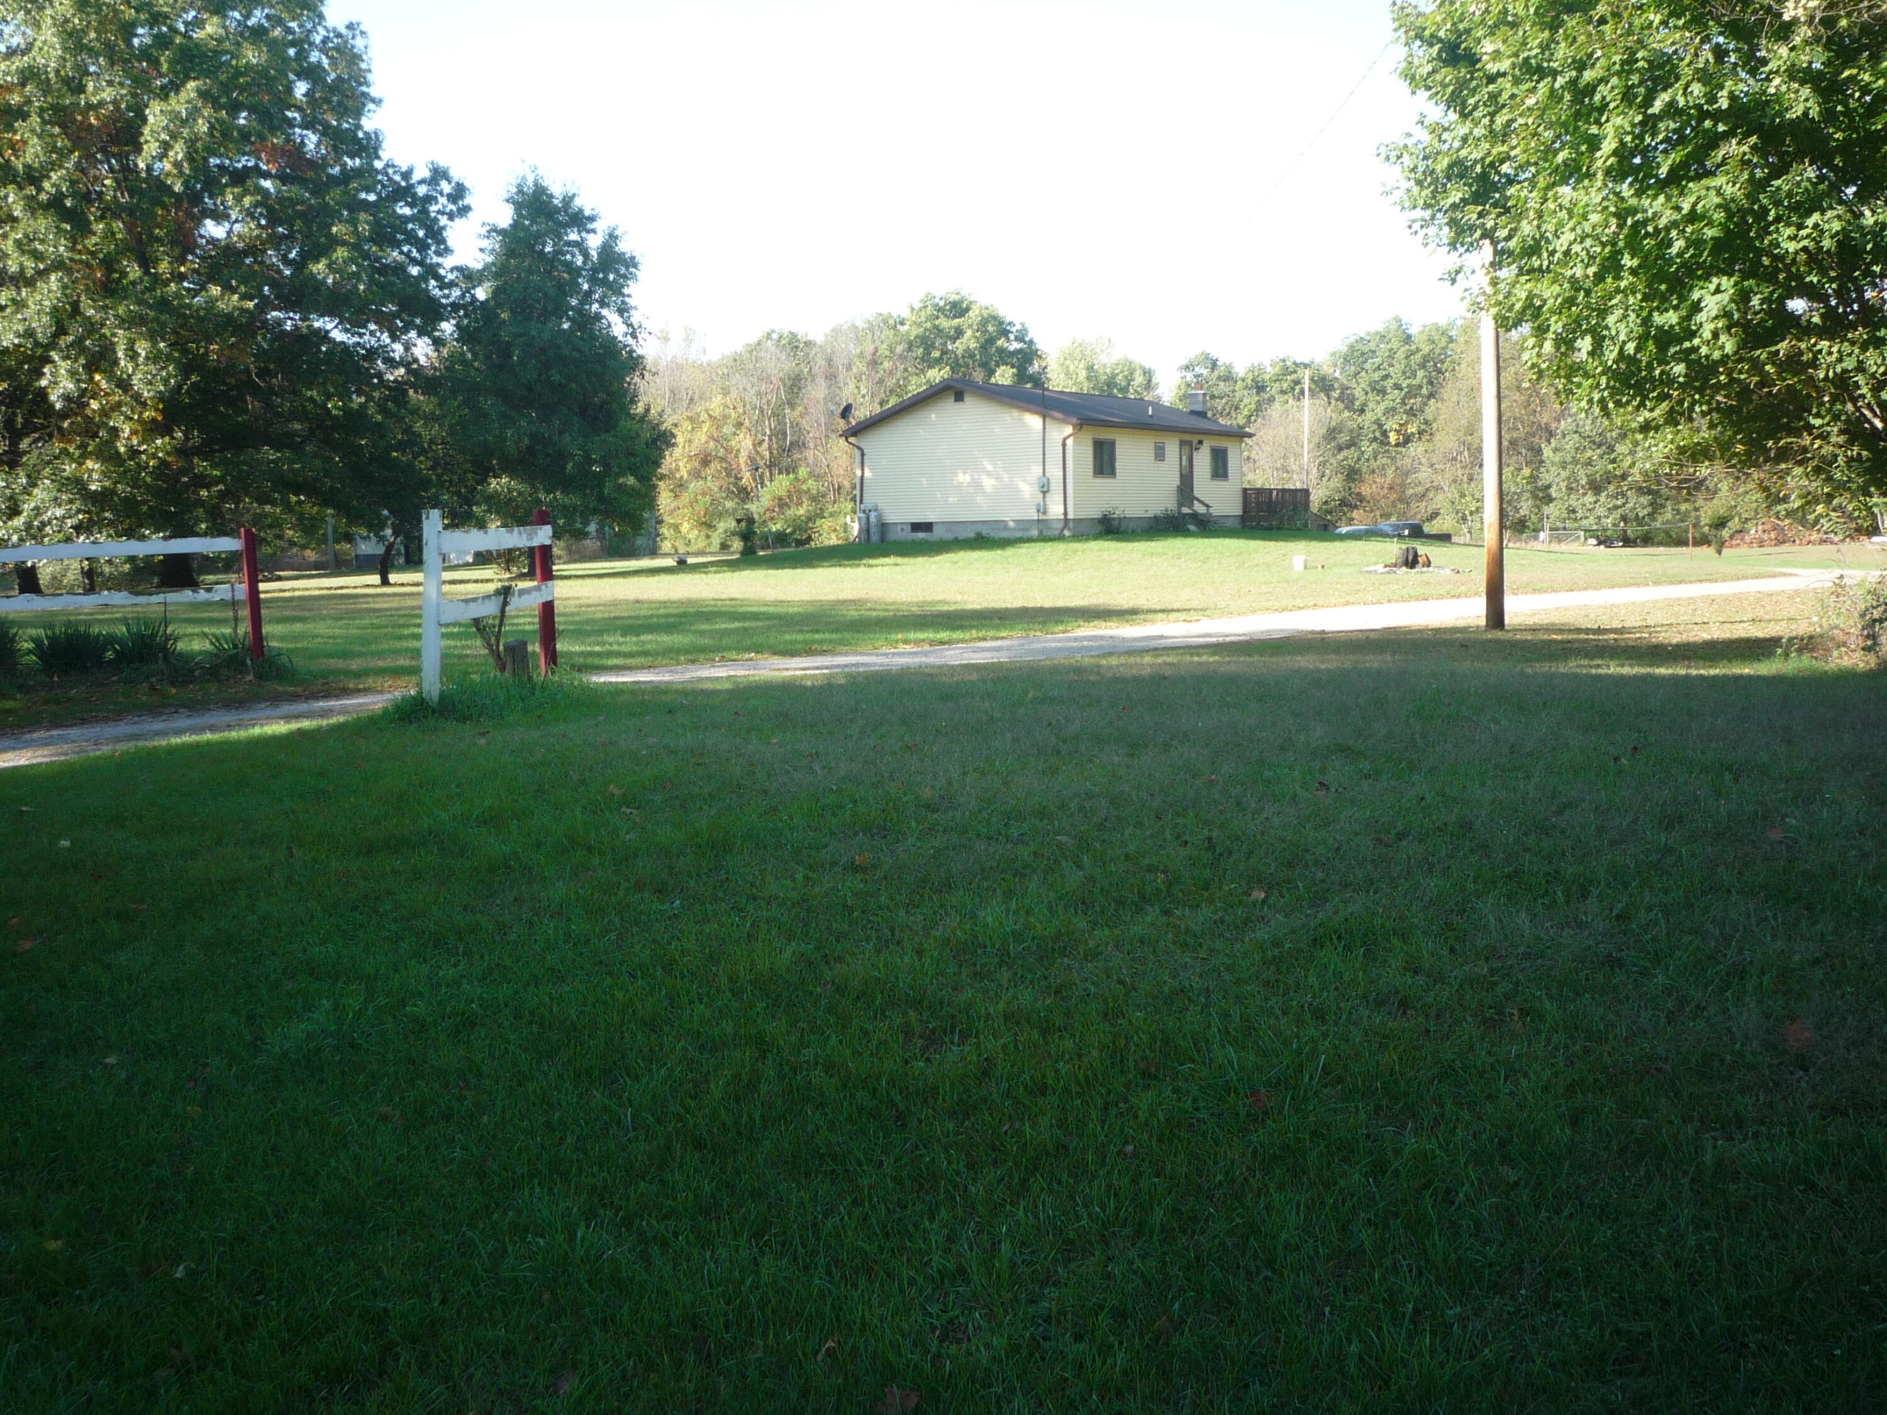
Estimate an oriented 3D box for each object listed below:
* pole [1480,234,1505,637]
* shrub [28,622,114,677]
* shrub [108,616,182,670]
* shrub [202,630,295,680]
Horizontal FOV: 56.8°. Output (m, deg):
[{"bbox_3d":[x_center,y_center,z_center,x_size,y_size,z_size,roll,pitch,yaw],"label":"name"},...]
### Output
[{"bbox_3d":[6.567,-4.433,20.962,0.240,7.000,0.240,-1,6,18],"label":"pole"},{"bbox_3d":[-9.456,-0.631,18.900,0.940,0.580,0.920,-4,7,-26],"label":"shrub"},{"bbox_3d":[-8.757,-0.710,19.100,0.850,0.570,0.850,-4,7,-24],"label":"shrub"},{"bbox_3d":[-7.531,-0.567,18.900,1.000,0.530,0.950,-4,7,-22],"label":"shrub"}]

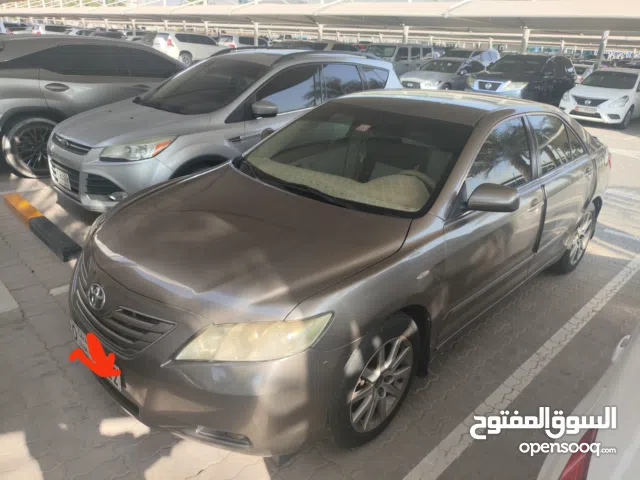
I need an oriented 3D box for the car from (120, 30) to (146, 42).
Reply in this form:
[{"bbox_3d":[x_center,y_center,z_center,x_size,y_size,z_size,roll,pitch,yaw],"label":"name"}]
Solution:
[{"bbox_3d":[-16.689,-19.437,43.612,1.880,1.800,4.700,24,31,39],"label":"car"}]

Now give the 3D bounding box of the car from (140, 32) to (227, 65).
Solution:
[{"bbox_3d":[-7.391,-11.349,26.458,4.800,1.860,1.880,-19,33,-41],"label":"car"}]

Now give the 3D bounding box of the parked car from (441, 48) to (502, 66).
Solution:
[{"bbox_3d":[6.606,-7.889,20.621,4.700,1.800,1.870,-19,33,-41],"label":"parked car"}]

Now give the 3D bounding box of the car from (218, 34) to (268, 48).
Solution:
[{"bbox_3d":[-4.709,-14.080,33.123,1.900,1.840,4.750,24,31,39],"label":"car"}]

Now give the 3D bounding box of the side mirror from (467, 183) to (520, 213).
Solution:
[{"bbox_3d":[0.834,-0.198,2.121,0.140,0.150,0.220,-19,32,-41],"label":"side mirror"}]

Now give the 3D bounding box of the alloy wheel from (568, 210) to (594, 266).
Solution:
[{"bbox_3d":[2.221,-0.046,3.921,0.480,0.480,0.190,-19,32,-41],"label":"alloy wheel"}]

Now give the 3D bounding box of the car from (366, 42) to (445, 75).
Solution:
[{"bbox_3d":[2.897,-7.260,18.786,1.880,1.840,4.700,24,31,39],"label":"car"}]

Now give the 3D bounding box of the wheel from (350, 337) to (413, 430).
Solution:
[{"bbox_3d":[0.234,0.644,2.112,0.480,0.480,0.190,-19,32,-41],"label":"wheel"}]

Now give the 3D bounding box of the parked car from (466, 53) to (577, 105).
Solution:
[{"bbox_3d":[6.647,-5.237,14.812,1.960,1.780,5.000,24,31,39],"label":"parked car"}]

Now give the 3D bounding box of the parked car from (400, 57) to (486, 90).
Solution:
[{"bbox_3d":[4.812,-5.967,16.548,4.750,1.450,1.830,-19,32,-41],"label":"parked car"}]

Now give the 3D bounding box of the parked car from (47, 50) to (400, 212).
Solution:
[{"bbox_3d":[-0.805,-1.475,5.452,1.870,1.680,4.520,22,30,36],"label":"parked car"}]

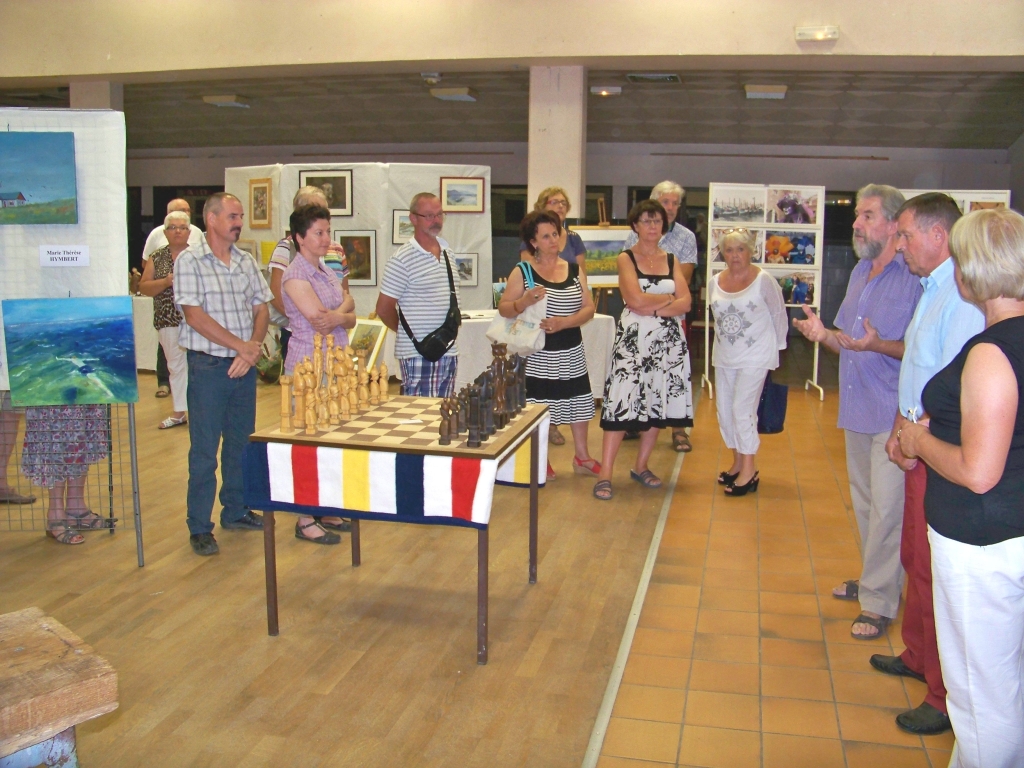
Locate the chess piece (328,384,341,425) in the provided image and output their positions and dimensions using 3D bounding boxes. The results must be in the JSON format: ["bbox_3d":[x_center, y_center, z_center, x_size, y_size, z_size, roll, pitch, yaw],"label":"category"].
[{"bbox_3d":[-0.669,0.070,3.678,0.041,0.160,0.040,3,10,13],"label":"chess piece"}]

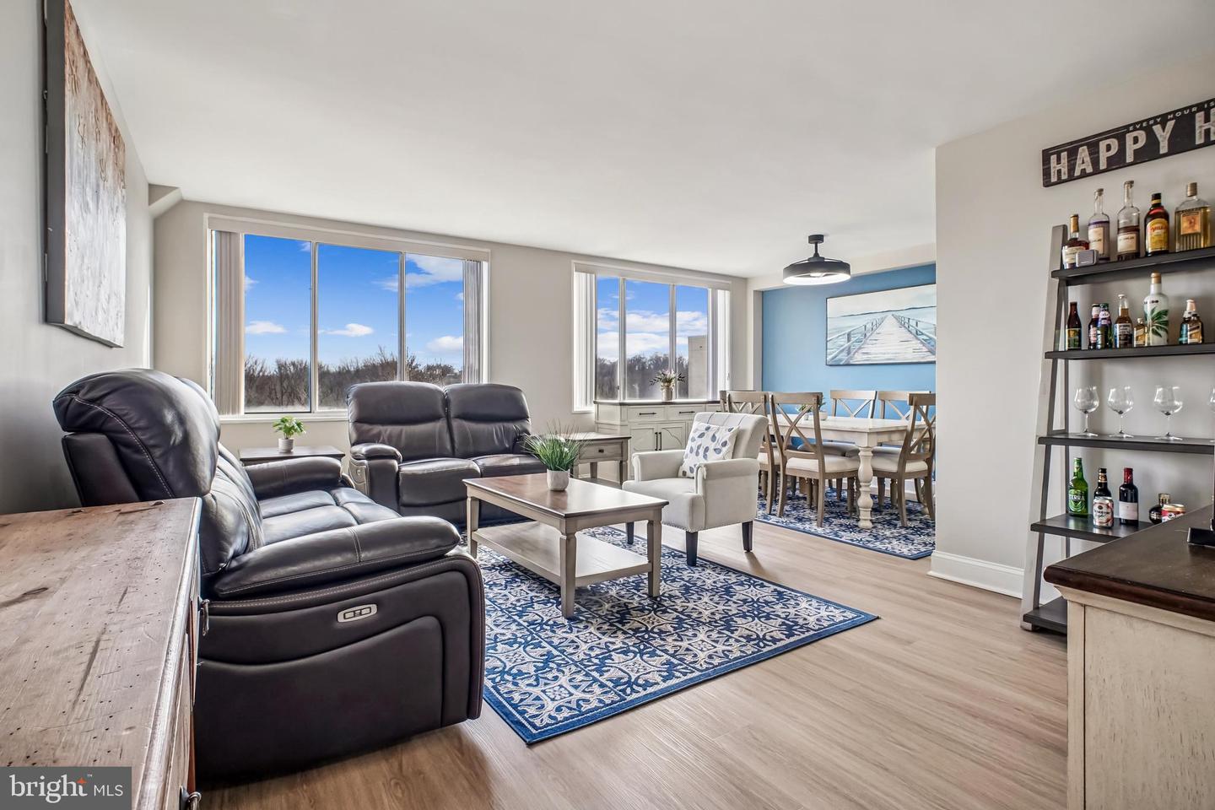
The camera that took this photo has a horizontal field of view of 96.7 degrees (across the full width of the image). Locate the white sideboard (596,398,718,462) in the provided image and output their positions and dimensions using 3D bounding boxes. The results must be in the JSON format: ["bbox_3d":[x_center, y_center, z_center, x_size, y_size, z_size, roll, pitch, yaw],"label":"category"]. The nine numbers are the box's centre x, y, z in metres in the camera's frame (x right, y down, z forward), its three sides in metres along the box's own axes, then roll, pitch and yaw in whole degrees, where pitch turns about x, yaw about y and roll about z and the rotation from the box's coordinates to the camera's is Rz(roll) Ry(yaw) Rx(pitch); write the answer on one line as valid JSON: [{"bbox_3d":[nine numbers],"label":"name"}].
[{"bbox_3d":[0.690,0.425,5.640,1.580,0.930,0.460,-1,1,-31],"label":"white sideboard"}]

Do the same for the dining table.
[{"bbox_3d":[1.974,0.529,4.989,1.060,0.766,1.620,-1,2,-32],"label":"dining table"}]

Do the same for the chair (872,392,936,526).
[{"bbox_3d":[2.350,0.405,4.400,0.490,1.010,0.560,-1,1,-31],"label":"chair"}]

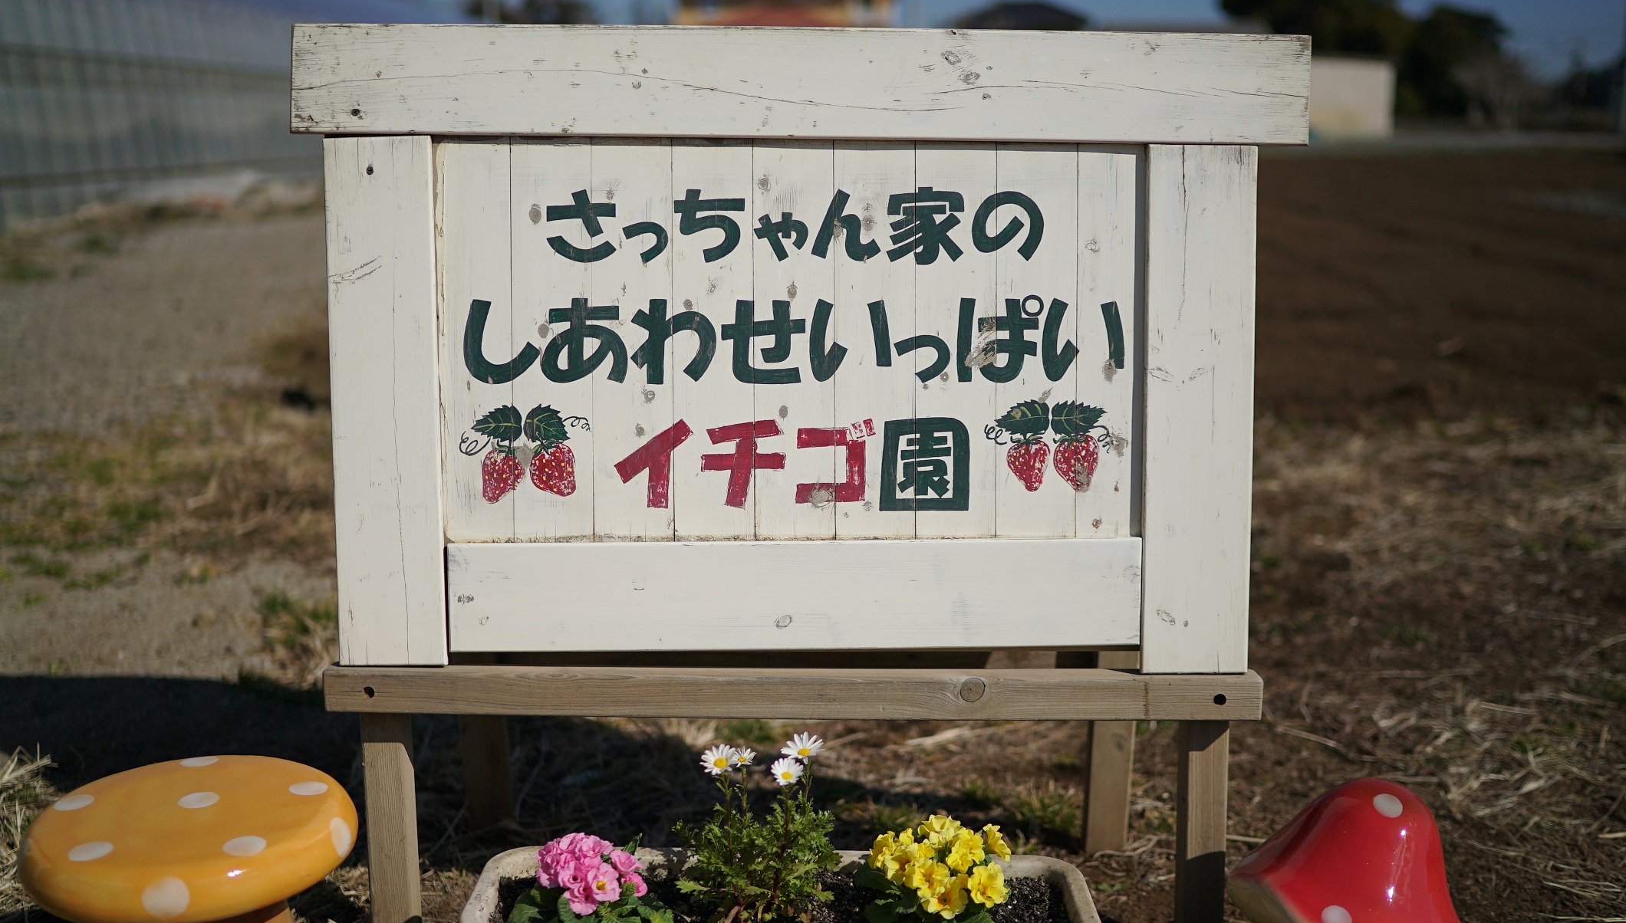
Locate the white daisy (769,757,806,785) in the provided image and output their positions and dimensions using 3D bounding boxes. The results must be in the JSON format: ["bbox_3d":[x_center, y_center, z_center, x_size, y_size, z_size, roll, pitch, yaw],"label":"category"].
[{"bbox_3d":[-0.026,0.321,1.640,0.036,0.017,0.034,0,54,0],"label":"white daisy"}]

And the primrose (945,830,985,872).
[{"bbox_3d":[0.158,0.405,1.643,0.042,0.042,0.027,-1,-26,-5],"label":"primrose"}]

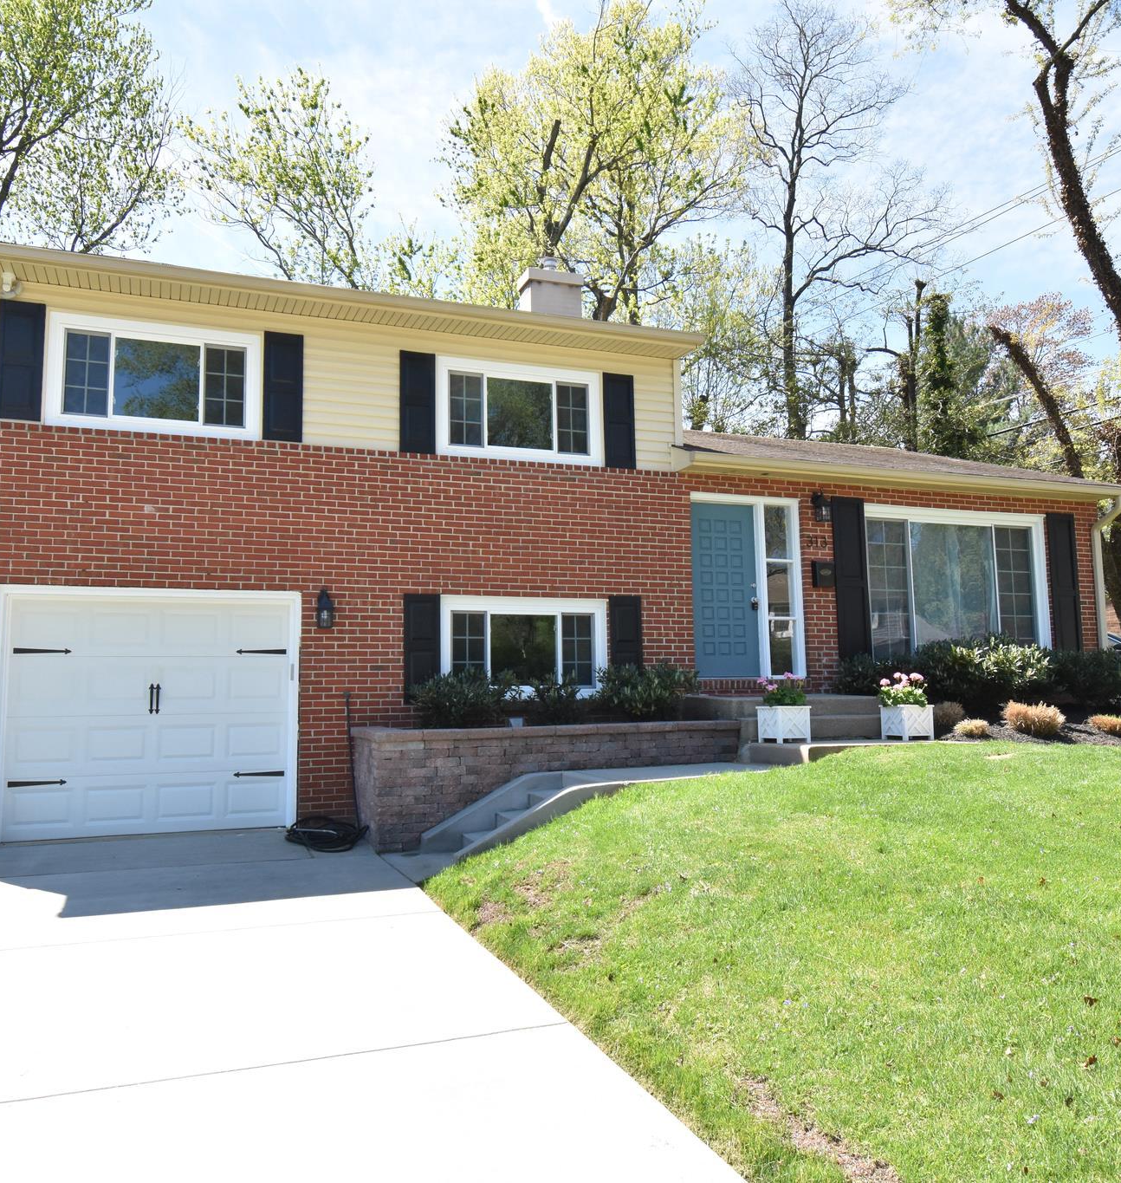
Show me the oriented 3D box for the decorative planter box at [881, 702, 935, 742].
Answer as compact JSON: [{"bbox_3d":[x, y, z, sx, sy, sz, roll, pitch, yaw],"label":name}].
[{"bbox_3d":[3.239,1.230,8.737,0.340,0.310,0.340,1,-7,-19],"label":"decorative planter box"}]

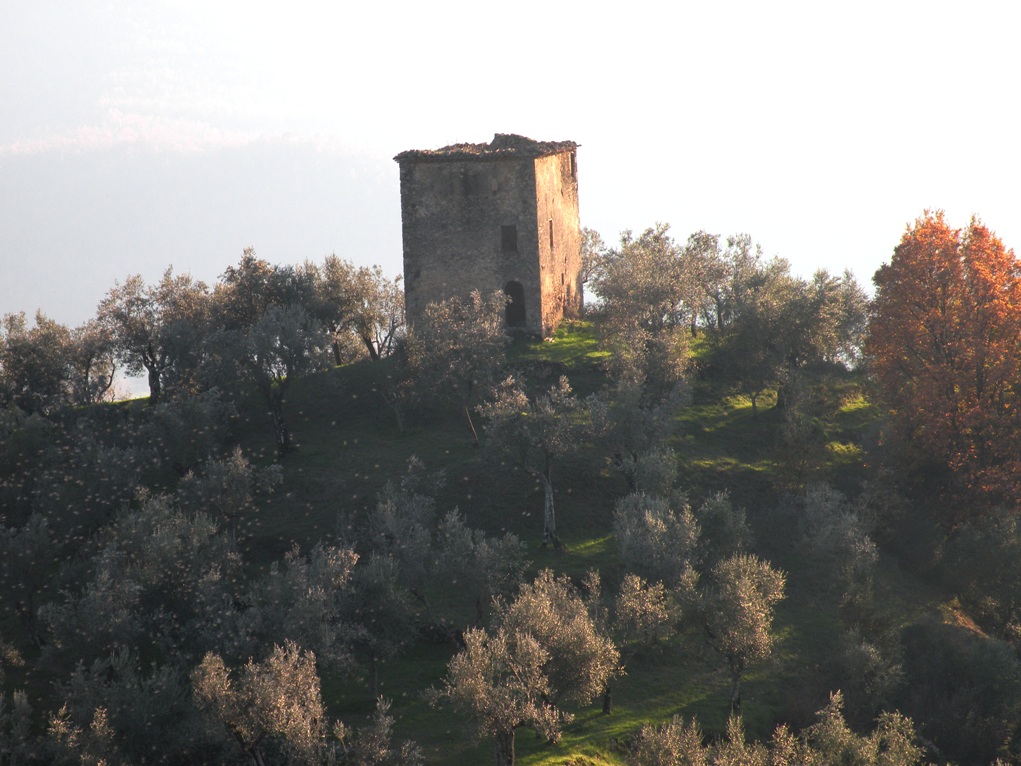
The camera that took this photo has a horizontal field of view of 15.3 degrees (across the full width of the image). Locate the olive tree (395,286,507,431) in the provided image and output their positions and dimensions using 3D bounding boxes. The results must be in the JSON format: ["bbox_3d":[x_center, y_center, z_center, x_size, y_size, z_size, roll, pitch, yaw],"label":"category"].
[{"bbox_3d":[-2.570,-0.850,166.000,4.870,6.480,4.870,-2,6,0],"label":"olive tree"}]

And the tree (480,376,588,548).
[{"bbox_3d":[0.990,3.280,157.000,4.370,7.030,4.370,-2,6,0],"label":"tree"}]

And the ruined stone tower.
[{"bbox_3d":[-0.830,-7.080,177.600,7.040,9.210,7.070,0,7,18],"label":"ruined stone tower"}]

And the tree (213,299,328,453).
[{"bbox_3d":[-10.580,-0.150,167.000,5.250,6.690,5.250,-2,6,0],"label":"tree"}]

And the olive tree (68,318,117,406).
[{"bbox_3d":[-19.110,-0.940,174.000,2.330,3.980,2.600,-2,6,0],"label":"olive tree"}]

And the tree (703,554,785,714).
[{"bbox_3d":[9.040,9.640,147.000,3.180,6.120,3.180,-2,6,0],"label":"tree"}]

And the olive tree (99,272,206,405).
[{"bbox_3d":[-16.230,-2.110,173.000,4.900,6.120,4.900,-2,6,0],"label":"olive tree"}]

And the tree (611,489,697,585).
[{"bbox_3d":[5.870,6.530,153.000,3.470,4.380,3.470,-2,6,0],"label":"tree"}]

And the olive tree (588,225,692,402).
[{"bbox_3d":[5.710,-2.980,167.000,4.470,7.860,4.470,-2,6,0],"label":"olive tree"}]

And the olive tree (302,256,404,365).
[{"bbox_3d":[-7.200,-3.320,174.500,4.580,4.900,4.580,-2,6,0],"label":"olive tree"}]

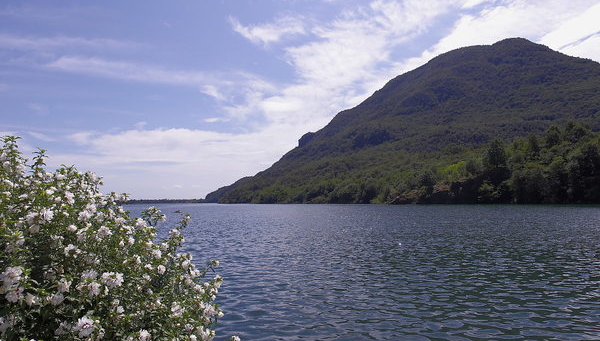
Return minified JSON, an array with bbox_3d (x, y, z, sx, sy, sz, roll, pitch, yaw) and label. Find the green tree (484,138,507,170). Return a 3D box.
[{"bbox_3d":[66.806,-5.467,125.000,7.300,10.900,7.000,0,-5,0],"label":"green tree"}]

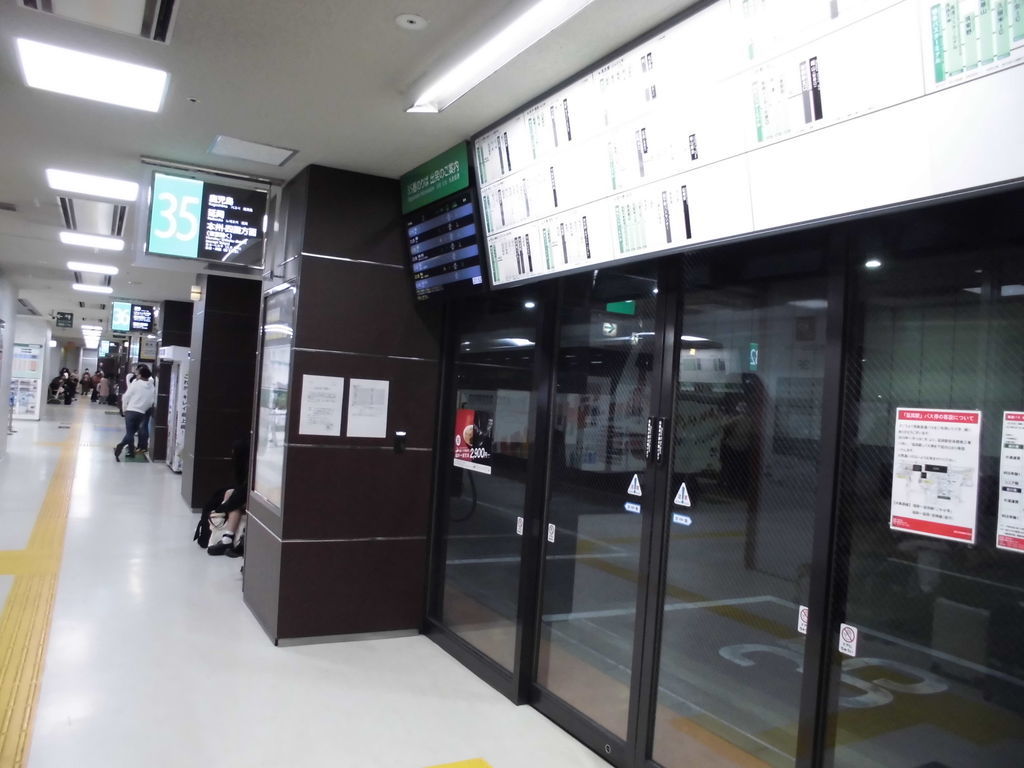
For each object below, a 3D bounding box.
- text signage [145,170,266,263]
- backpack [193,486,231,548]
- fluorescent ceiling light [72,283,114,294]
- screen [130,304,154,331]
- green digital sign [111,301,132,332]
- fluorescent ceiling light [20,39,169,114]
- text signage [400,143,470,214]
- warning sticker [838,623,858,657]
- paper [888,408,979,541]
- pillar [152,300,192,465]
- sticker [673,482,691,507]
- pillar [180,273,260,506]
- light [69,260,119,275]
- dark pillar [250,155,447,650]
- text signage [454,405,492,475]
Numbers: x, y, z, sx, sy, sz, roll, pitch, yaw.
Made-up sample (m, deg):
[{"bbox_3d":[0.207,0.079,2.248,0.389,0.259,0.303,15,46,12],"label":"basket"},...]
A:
[{"bbox_3d":[-1.999,-1.054,5.049,0.715,0.535,0.100,4,-1,-29],"label":"text signage"},{"bbox_3d":[-2.920,1.272,7.409,0.240,0.520,0.320,4,-1,-29],"label":"backpack"},{"bbox_3d":[-7.021,-1.608,12.911,0.585,0.060,0.560,4,-1,-29],"label":"fluorescent ceiling light"},{"bbox_3d":[-6.891,-1.211,14.329,0.380,0.490,0.100,4,-1,-29],"label":"screen"},{"bbox_3d":[-7.153,-1.218,14.093,0.283,0.485,0.080,4,-1,-29],"label":"green digital sign"},{"bbox_3d":[-1.927,-1.434,3.558,0.567,0.050,0.610,4,-1,-29],"label":"fluorescent ceiling light"},{"bbox_3d":[-0.444,-1.183,4.504,0.060,0.240,0.905,-6,4,-30],"label":"text signage"},{"bbox_3d":[1.060,0.806,2.422,0.006,0.091,0.060,4,-1,-30],"label":"warning sticker"},{"bbox_3d":[1.215,0.259,2.213,0.010,0.366,0.253,4,-1,-29],"label":"paper"},{"bbox_3d":[-6.316,-0.029,14.762,0.900,2.960,1.050,4,-1,-29],"label":"pillar"},{"bbox_3d":[0.701,0.459,3.188,0.006,0.091,0.100,4,-1,-30],"label":"sticker"},{"bbox_3d":[-3.535,0.063,9.755,0.900,2.960,1.100,4,-1,-29],"label":"pillar"},{"bbox_3d":[-5.666,-1.586,10.411,0.575,0.050,0.610,4,-1,-29],"label":"light"},{"bbox_3d":[-1.167,0.136,5.358,0.950,2.938,1.050,4,-1,-29],"label":"dark pillar"},{"bbox_3d":[-0.239,0.347,4.714,0.010,0.362,0.510,4,-1,-30],"label":"text signage"}]

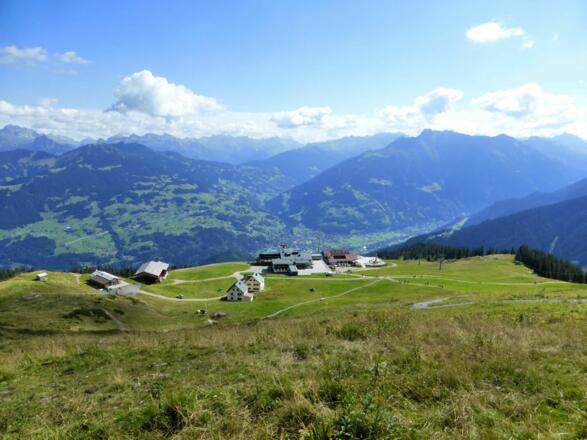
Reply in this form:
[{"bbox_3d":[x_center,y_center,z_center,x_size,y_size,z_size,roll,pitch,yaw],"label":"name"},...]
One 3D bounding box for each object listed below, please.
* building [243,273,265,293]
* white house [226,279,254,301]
[{"bbox_3d":[-24.590,38.870,265.770,10.990,9.940,8.000,2,9,11],"label":"building"},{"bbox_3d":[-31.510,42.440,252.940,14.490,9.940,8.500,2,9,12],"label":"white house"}]

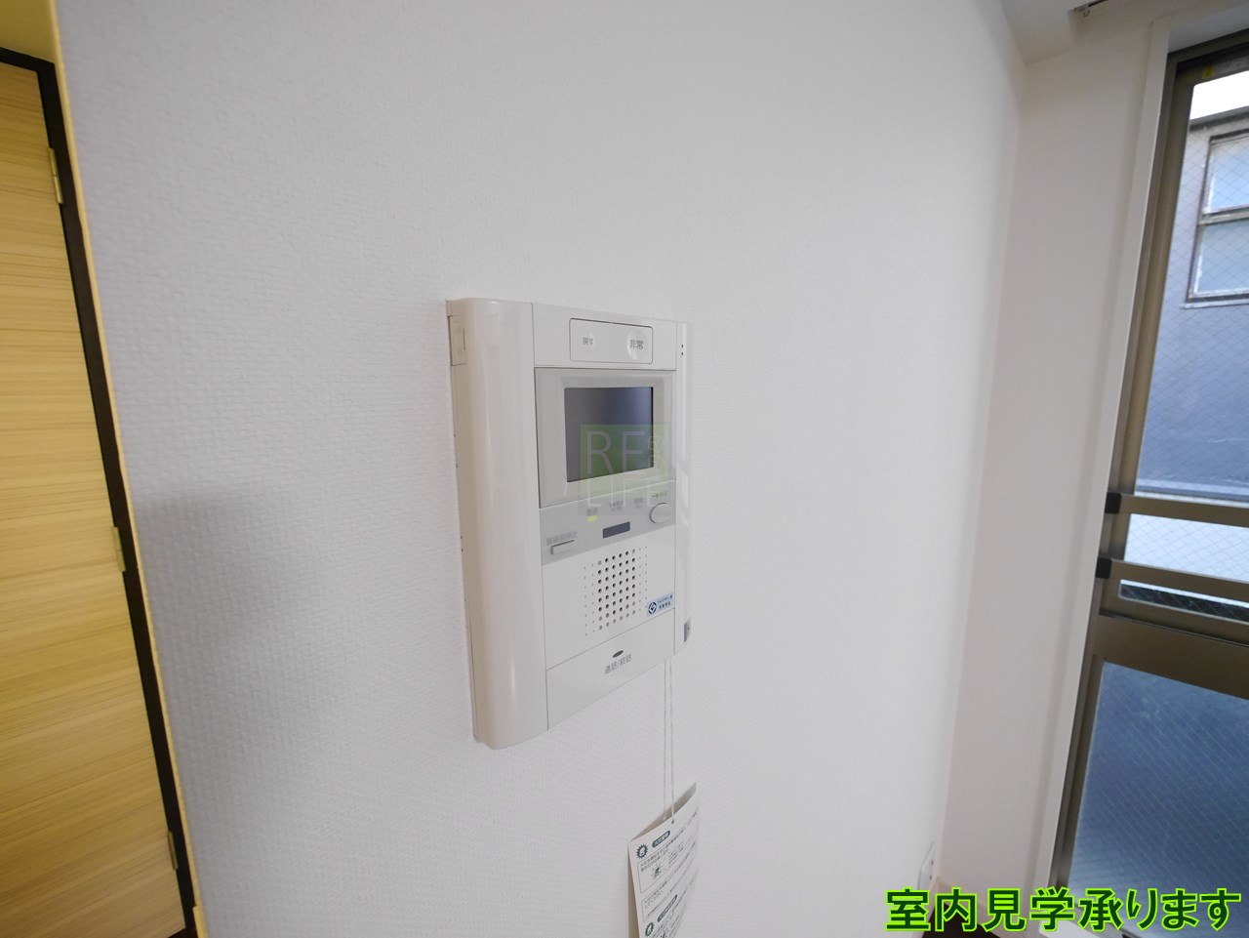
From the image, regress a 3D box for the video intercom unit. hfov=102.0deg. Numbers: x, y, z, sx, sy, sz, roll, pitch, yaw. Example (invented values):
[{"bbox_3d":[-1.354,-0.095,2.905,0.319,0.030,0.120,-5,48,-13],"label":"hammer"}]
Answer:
[{"bbox_3d":[-0.013,0.026,0.318,0.180,0.236,0.023,-10,13,-44],"label":"video intercom unit"}]

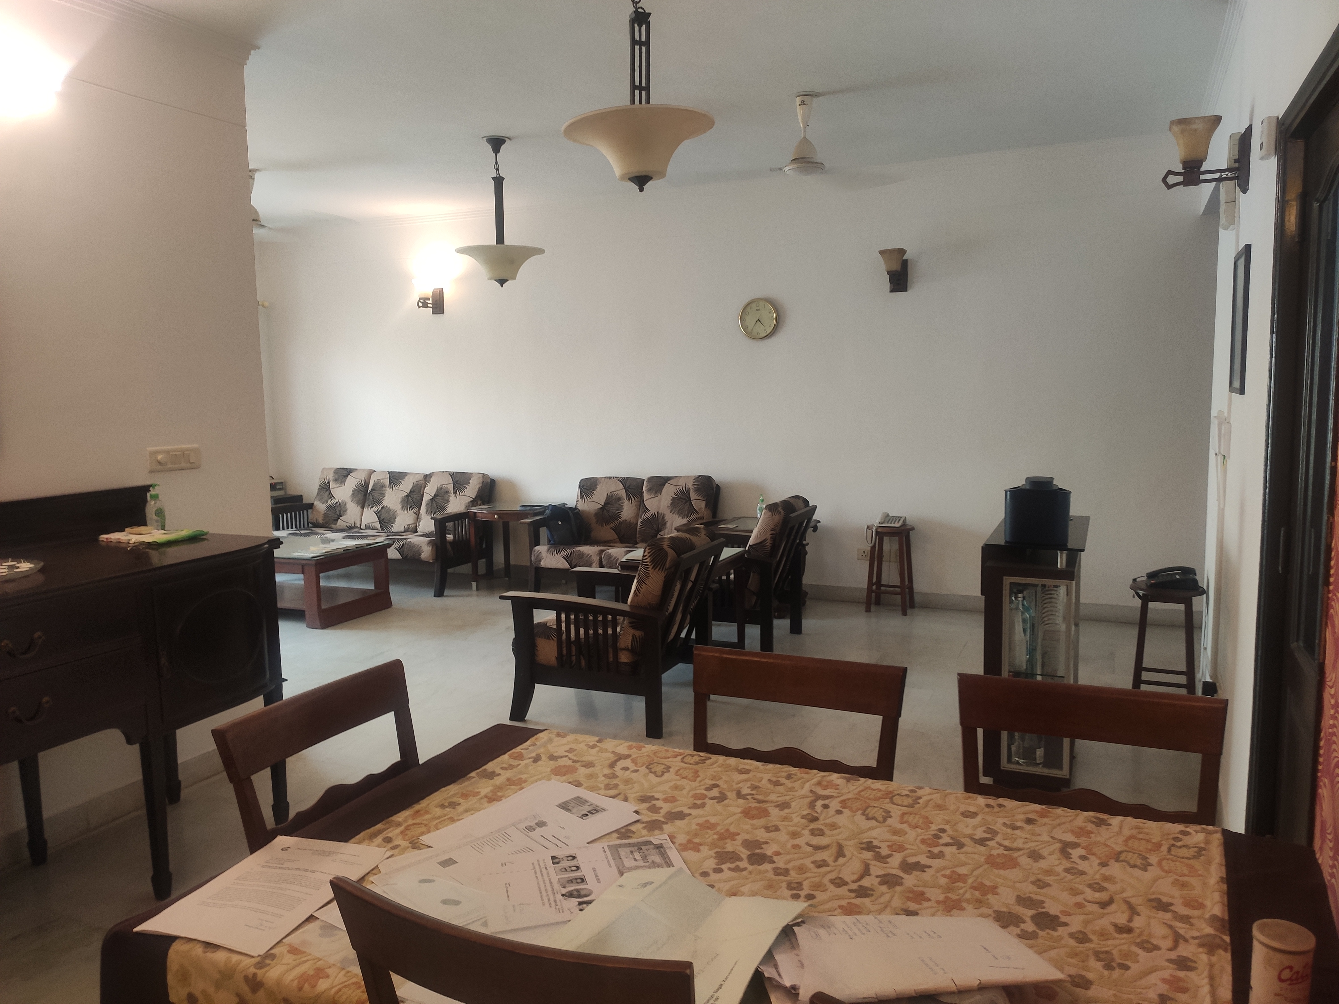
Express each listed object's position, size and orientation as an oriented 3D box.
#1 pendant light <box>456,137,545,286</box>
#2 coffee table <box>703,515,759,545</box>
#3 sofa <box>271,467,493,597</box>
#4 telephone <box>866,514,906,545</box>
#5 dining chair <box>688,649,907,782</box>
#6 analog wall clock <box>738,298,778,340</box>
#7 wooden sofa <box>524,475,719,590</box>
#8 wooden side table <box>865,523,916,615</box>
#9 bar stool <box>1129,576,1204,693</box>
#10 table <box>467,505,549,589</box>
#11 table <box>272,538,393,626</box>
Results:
[{"bbox_3d":[-0.970,-1.644,5.734,0.510,0.835,0.510,-1,6,0],"label":"pendant light"},{"bbox_3d":[0.603,0.436,6.597,0.609,0.561,0.691,2,7,24],"label":"coffee table"},{"bbox_3d":[-2.311,0.197,7.896,1.834,0.849,0.772,2,7,24],"label":"sofa"},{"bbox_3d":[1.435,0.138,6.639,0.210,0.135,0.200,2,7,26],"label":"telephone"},{"bbox_3d":[0.157,0.804,1.879,0.460,0.930,0.520,2,7,26],"label":"dining chair"},{"bbox_3d":[0.624,-1.275,7.012,0.290,0.290,0.045,2,7,26],"label":"analog wall clock"},{"bbox_3d":[-0.293,0.268,7.200,1.300,0.860,0.850,2,7,26],"label":"wooden sofa"},{"bbox_3d":[1.471,0.445,6.680,0.315,0.565,0.315,2,7,26],"label":"wooden side table"},{"bbox_3d":[2.196,0.660,4.452,0.297,0.549,0.297,2,7,24],"label":"bar stool"},{"bbox_3d":[-1.131,0.348,7.506,0.557,0.594,0.512,2,7,24],"label":"table"},{"bbox_3d":[-2.623,0.530,6.991,1.200,0.460,0.770,2,7,26],"label":"table"}]

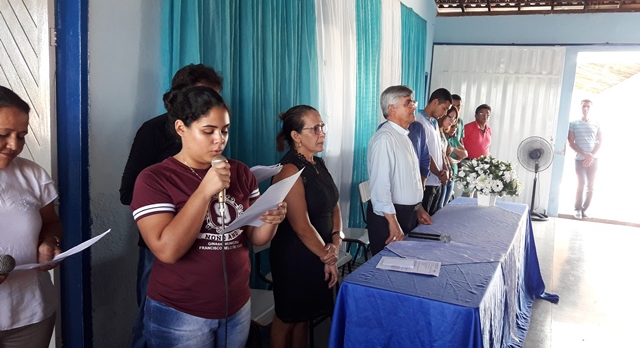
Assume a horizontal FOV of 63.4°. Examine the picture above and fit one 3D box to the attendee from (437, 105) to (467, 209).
[{"bbox_3d":[1.169,0.130,4.900,0.330,1.548,0.460,8,9,33],"label":"attendee"}]

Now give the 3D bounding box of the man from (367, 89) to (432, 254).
[{"bbox_3d":[0.491,0.267,3.291,0.400,1.625,0.550,7,8,27],"label":"man"}]

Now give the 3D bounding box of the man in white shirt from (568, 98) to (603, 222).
[{"bbox_3d":[3.927,-0.212,7.711,0.520,1.779,0.320,6,8,24],"label":"man in white shirt"}]

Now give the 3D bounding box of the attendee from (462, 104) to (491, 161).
[{"bbox_3d":[1.860,-0.041,6.333,0.500,1.586,0.320,1,8,-14],"label":"attendee"}]

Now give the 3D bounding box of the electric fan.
[{"bbox_3d":[3.189,0.056,7.609,0.490,1.199,0.420,8,9,34],"label":"electric fan"}]

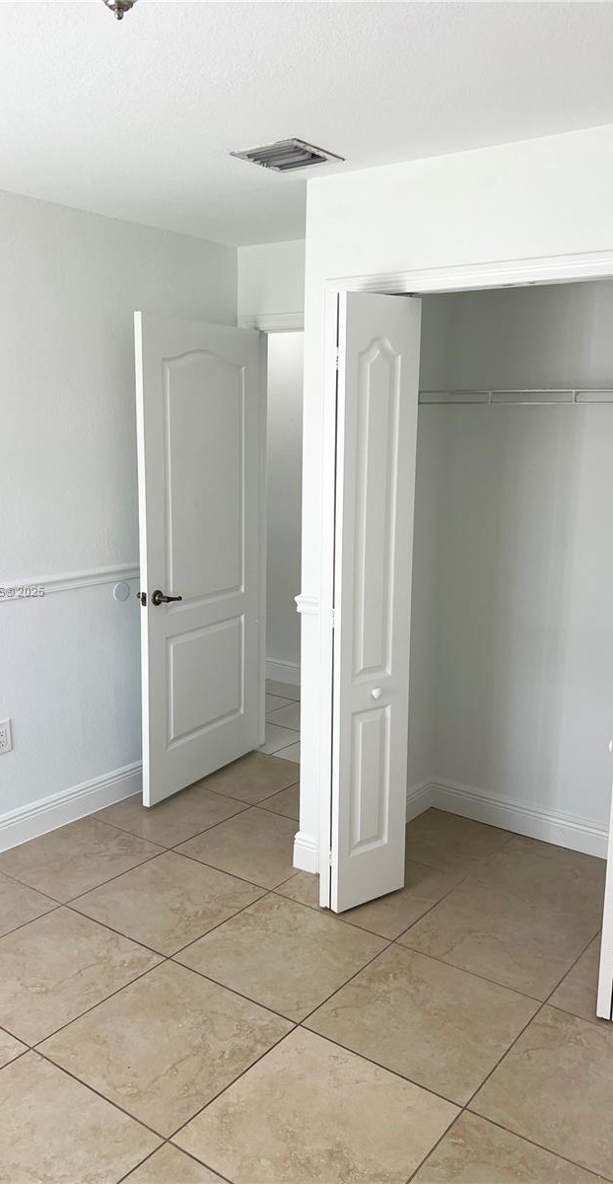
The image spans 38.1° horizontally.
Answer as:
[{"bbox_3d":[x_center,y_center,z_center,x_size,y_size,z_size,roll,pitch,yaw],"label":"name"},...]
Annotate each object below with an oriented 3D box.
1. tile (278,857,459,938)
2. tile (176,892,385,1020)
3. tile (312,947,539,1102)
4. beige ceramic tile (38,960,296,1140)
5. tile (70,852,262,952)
[{"bbox_3d":[0.229,1.066,3.223,0.509,0.010,0.508,8,13,36],"label":"tile"},{"bbox_3d":[-0.074,1.140,2.822,0.509,0.010,0.508,8,13,36],"label":"tile"},{"bbox_3d":[0.335,1.201,2.525,0.509,0.010,0.508,8,13,36],"label":"tile"},{"bbox_3d":[-0.377,1.214,2.421,0.509,0.010,0.508,8,13,36],"label":"beige ceramic tile"},{"bbox_3d":[-0.482,1.079,3.120,0.509,0.010,0.508,8,13,36],"label":"tile"}]

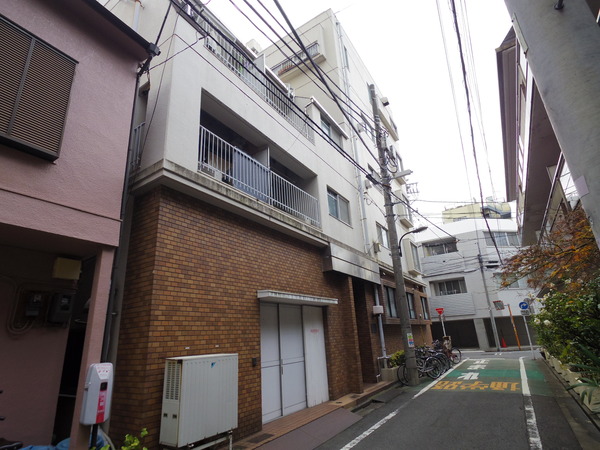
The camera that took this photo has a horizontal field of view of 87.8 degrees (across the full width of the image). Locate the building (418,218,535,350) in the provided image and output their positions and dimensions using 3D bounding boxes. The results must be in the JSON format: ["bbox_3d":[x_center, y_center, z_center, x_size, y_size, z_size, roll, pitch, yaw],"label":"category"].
[{"bbox_3d":[13.941,4.874,24.979,8.600,9.200,7.200,-12,-21,25],"label":"building"}]

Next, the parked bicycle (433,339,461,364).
[{"bbox_3d":[6.606,5.787,14.239,1.750,1.120,0.580,3,-20,-15],"label":"parked bicycle"}]

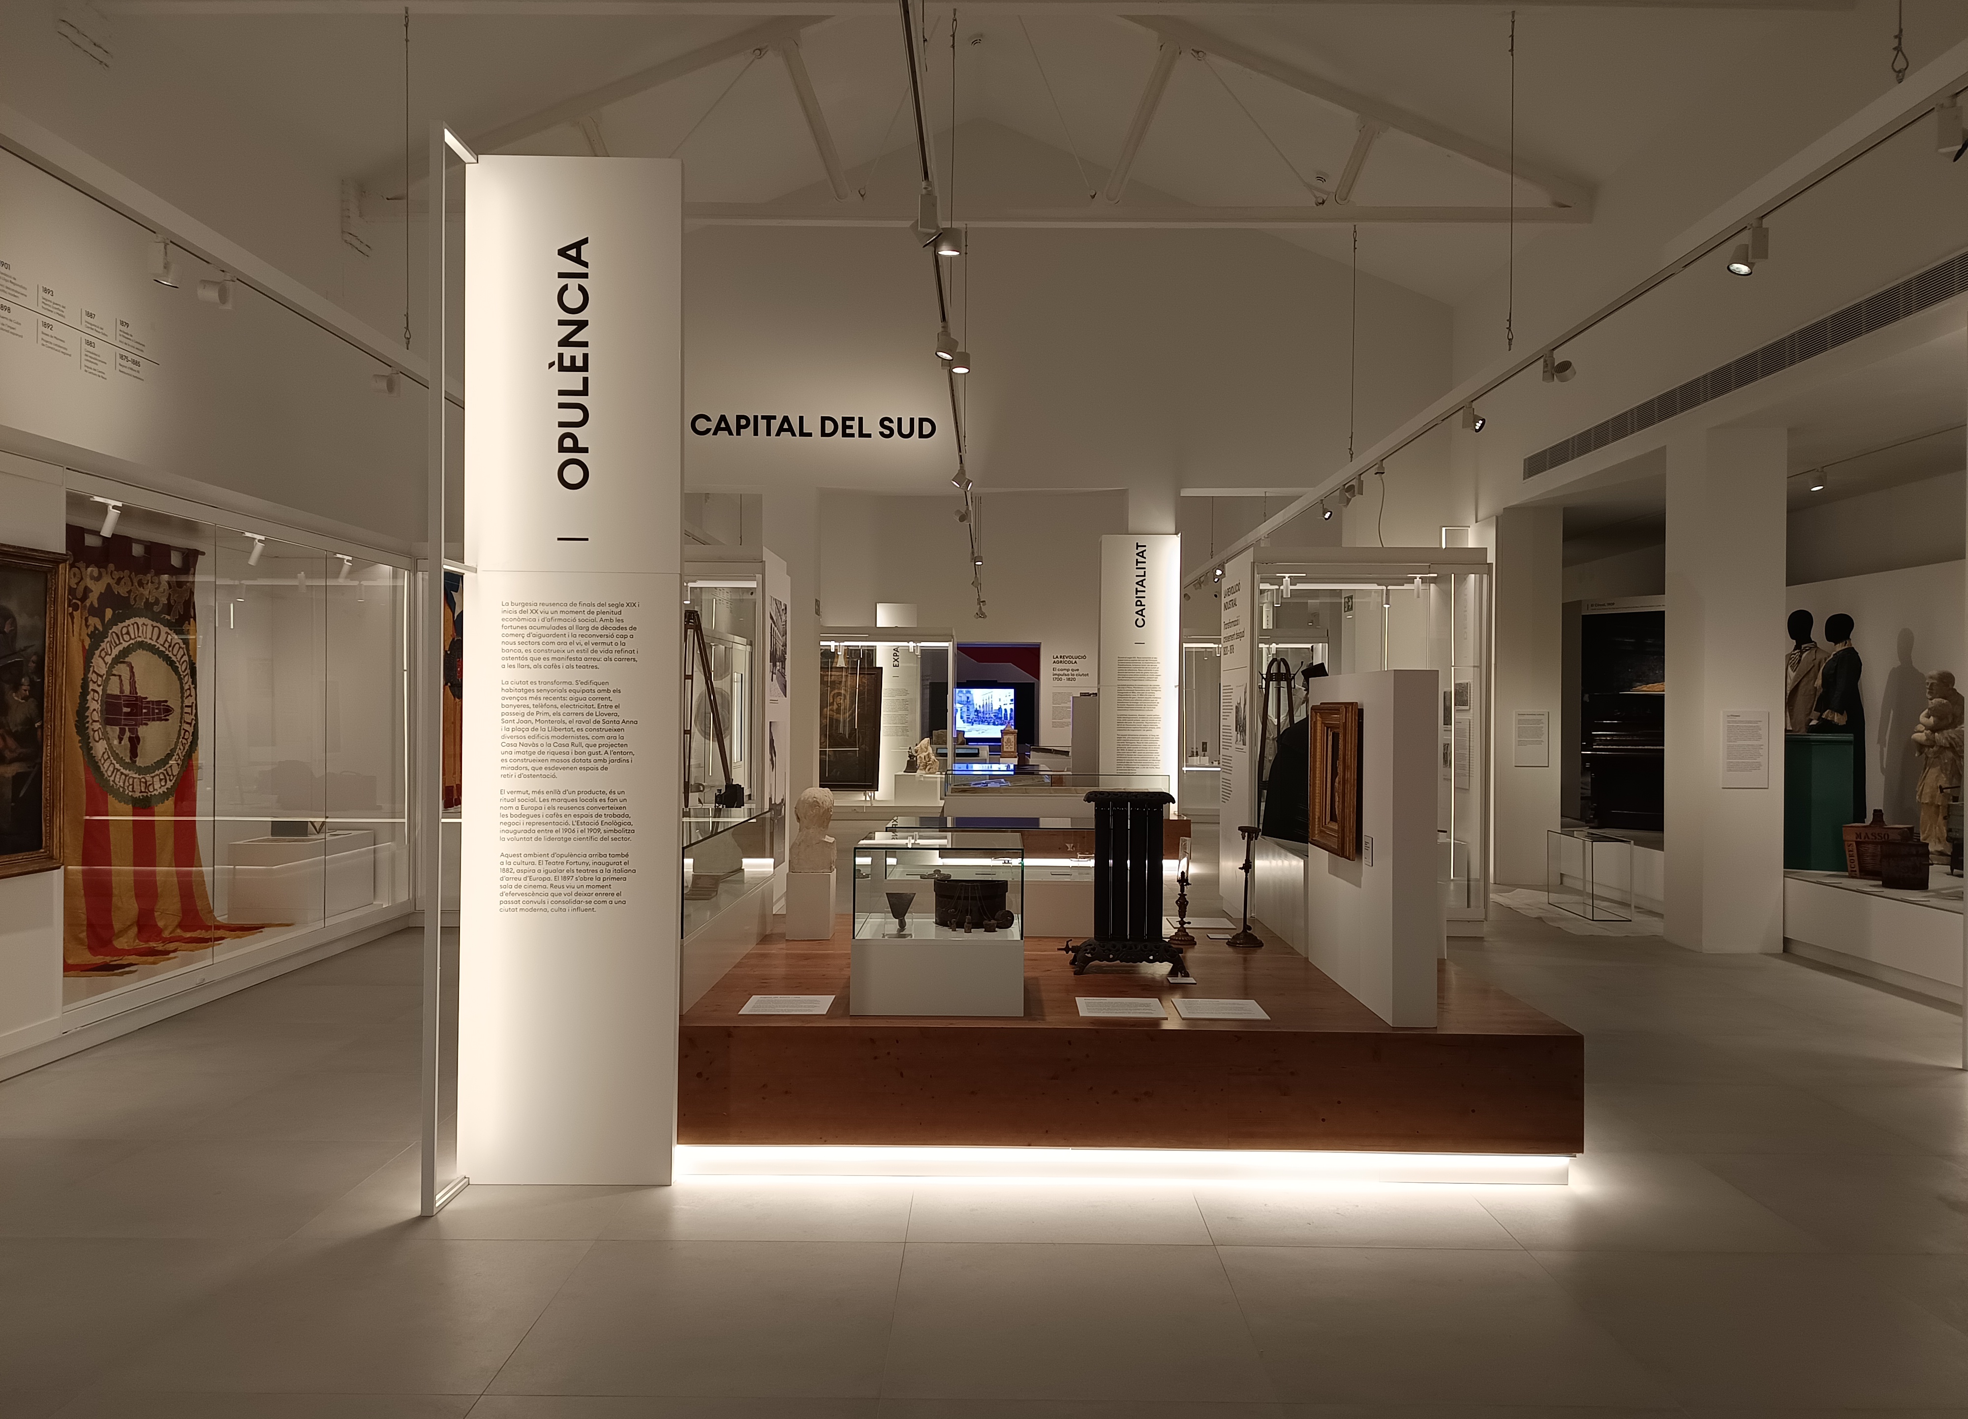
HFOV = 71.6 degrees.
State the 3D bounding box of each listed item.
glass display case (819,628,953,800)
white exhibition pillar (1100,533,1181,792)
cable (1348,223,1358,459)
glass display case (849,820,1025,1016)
[{"bbox_3d":[-1.404,0.102,19.357,2.000,2.460,0.700,0,0,0],"label":"glass display case"},{"bbox_3d":[1.543,-0.121,13.542,0.740,3.200,0.500,0,0,0],"label":"white exhibition pillar"},{"bbox_3d":[2.870,-2.835,10.594,0.025,1.860,0.025,0,0,0],"label":"cable"},{"bbox_3d":[-0.154,0.754,4.893,0.580,0.575,0.545,0,0,0],"label":"glass display case"}]

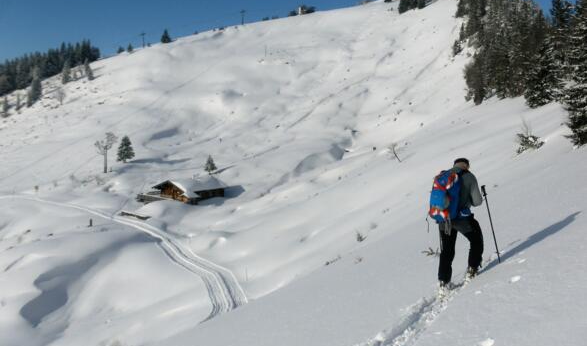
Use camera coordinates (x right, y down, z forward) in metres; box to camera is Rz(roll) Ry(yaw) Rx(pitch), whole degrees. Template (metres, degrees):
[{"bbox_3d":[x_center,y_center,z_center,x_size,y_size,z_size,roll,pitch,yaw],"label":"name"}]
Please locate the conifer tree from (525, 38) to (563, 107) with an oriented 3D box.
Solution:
[{"bbox_3d":[21.908,-8.807,52.000,3.300,6.100,3.300,0,1,0],"label":"conifer tree"}]

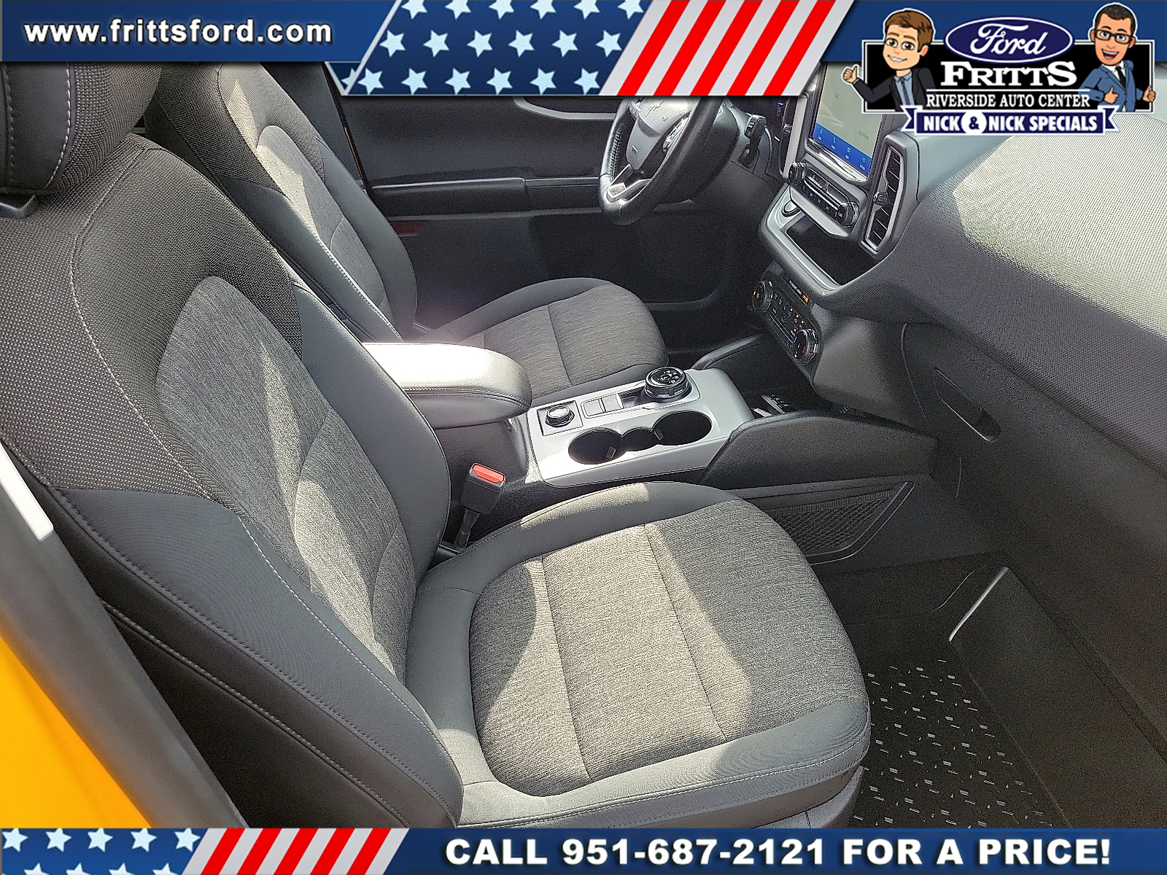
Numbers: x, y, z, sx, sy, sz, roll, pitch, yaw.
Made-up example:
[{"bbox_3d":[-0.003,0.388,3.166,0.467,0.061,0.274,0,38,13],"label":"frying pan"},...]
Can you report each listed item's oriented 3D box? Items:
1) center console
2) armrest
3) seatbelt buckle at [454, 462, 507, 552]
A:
[{"bbox_3d":[0.084,-0.024,1.244,0.320,0.100,0.220,-10,33,-6],"label":"center console"},{"bbox_3d":[-0.222,-0.072,1.147,0.300,0.072,0.180,-5,33,-9],"label":"armrest"},{"bbox_3d":[-0.135,0.089,1.087,0.047,0.135,0.030,21,27,-1],"label":"seatbelt buckle"}]

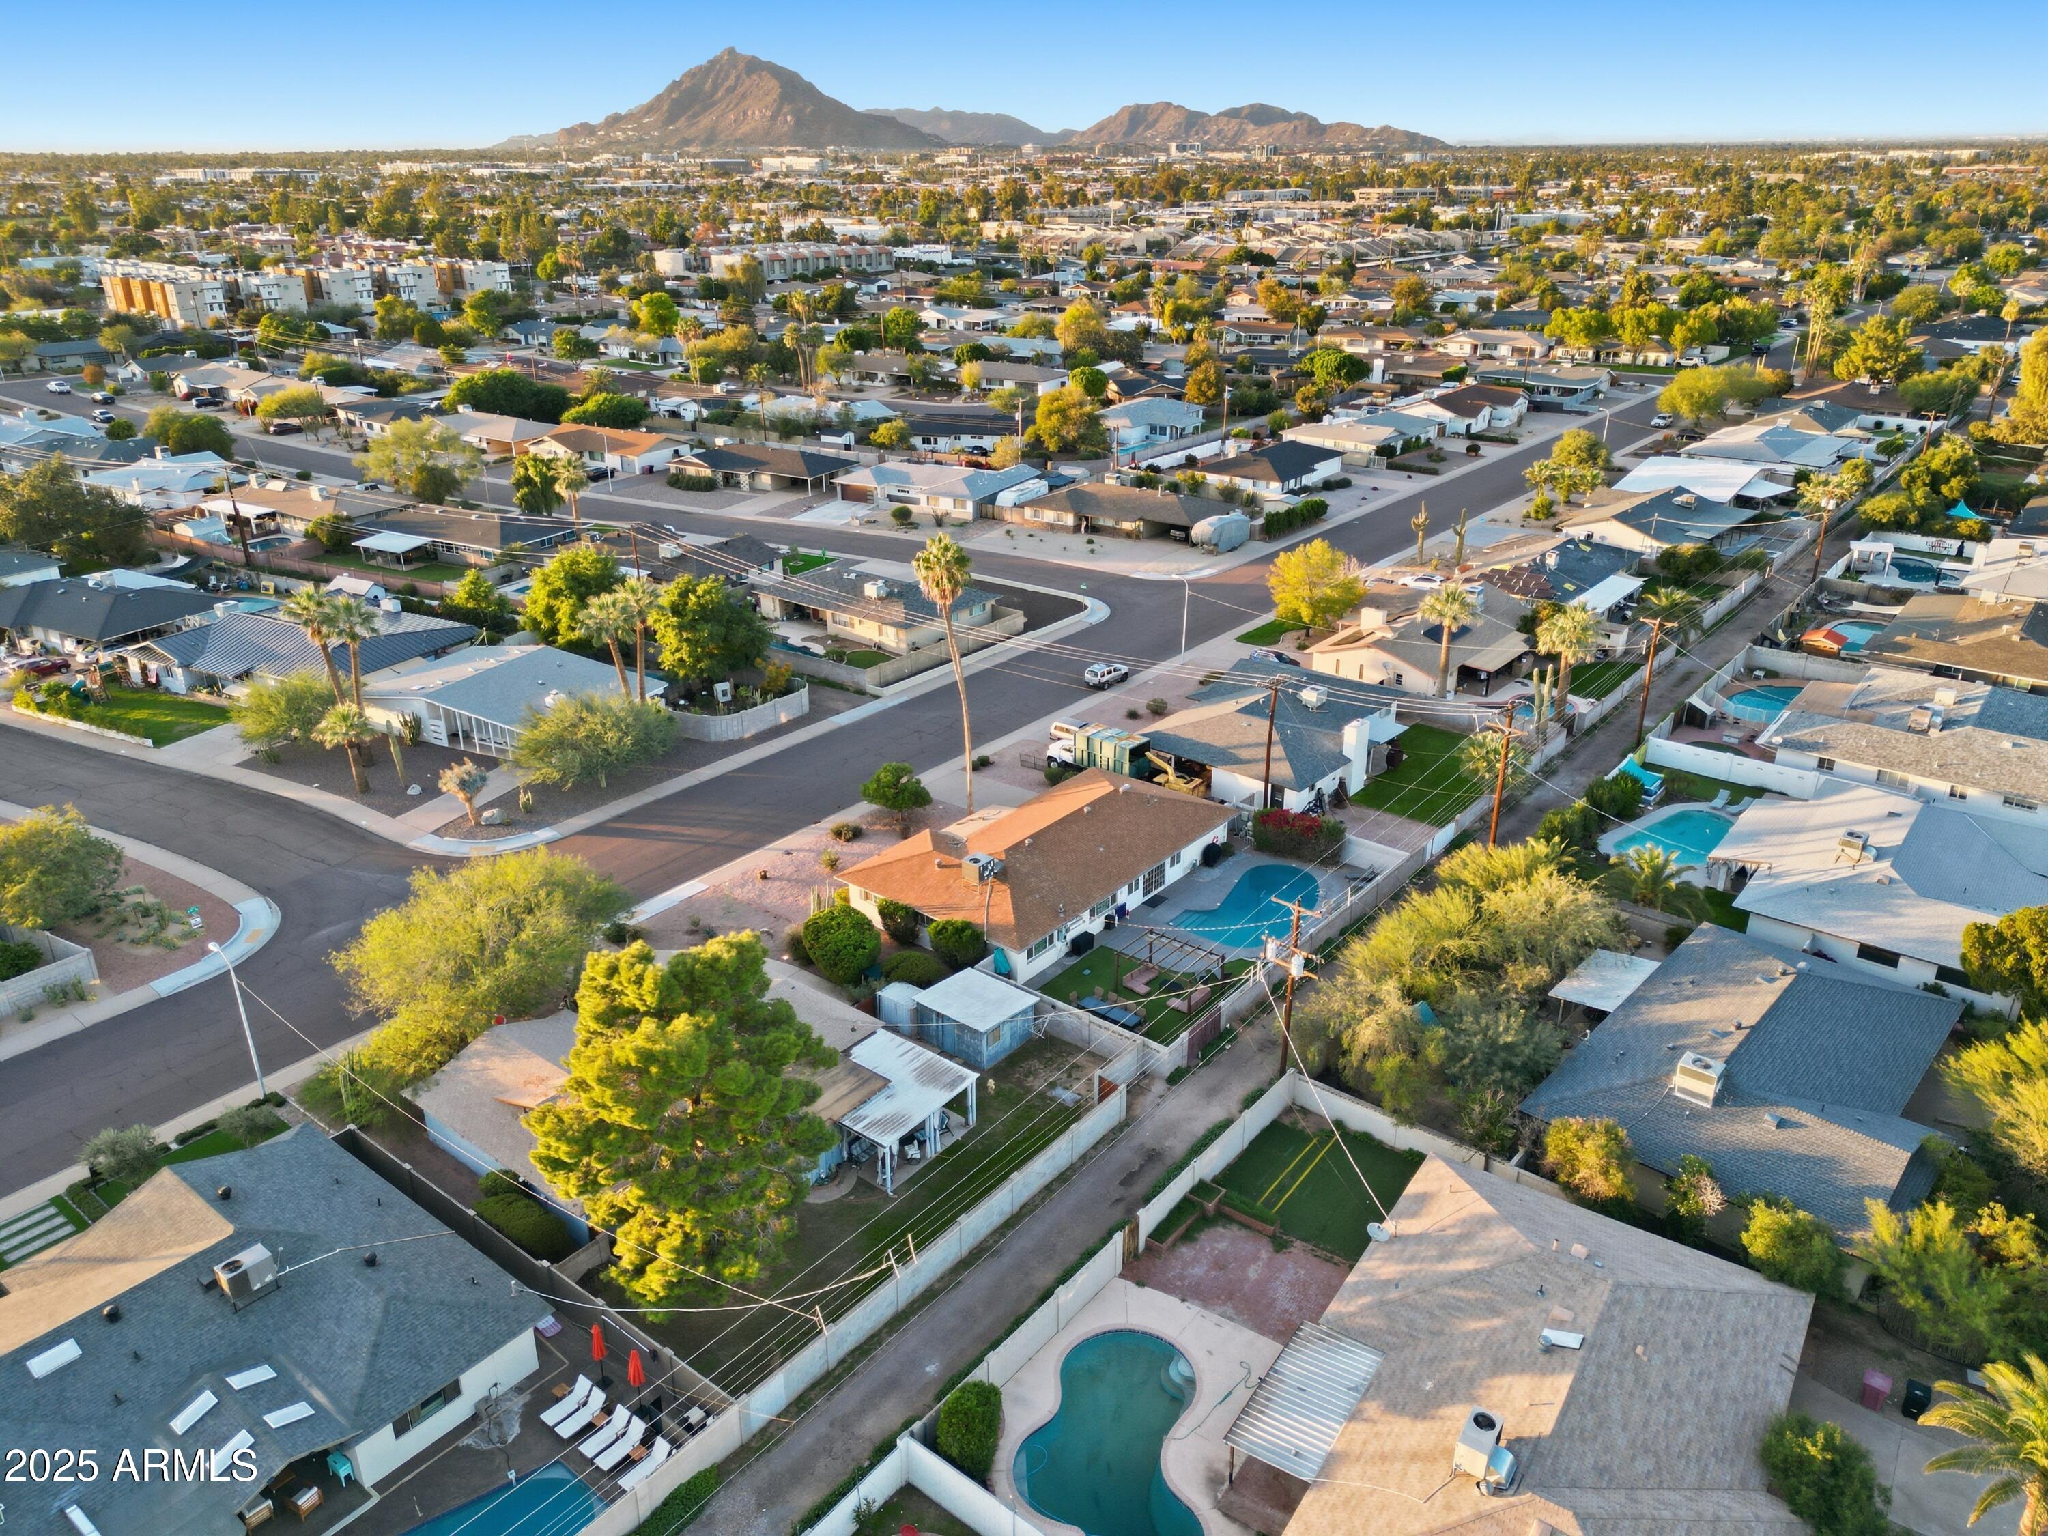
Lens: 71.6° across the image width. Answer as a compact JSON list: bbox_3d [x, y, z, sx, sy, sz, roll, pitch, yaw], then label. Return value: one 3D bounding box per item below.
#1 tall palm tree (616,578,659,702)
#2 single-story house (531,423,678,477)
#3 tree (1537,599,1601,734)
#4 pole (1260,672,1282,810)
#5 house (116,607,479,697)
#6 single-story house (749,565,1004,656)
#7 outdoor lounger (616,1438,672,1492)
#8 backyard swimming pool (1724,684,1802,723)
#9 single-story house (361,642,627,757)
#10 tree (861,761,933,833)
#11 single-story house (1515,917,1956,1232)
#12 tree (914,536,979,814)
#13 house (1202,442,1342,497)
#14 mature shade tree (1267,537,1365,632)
[{"bbox_3d":[-27.975,-8.029,105.561,3.797,12.334,3.797,-7,25,-15],"label":"tall palm tree"},{"bbox_3d":[-60.336,-46.084,203.482,21.732,4.400,13.237,13,27,28],"label":"single-story house"},{"bbox_3d":[40.661,-7.674,106.805,4.800,9.930,4.800,0,24,0],"label":"tree"},{"bbox_3d":[15.842,-1.112,91.828,0.400,10.160,2.300,18,30,36],"label":"pole"},{"bbox_3d":[-56.964,-9.364,112.388,21.000,4.500,16.700,13,27,27],"label":"house"},{"bbox_3d":[-13.567,-15.646,131.335,19.637,4.100,12.717,18,29,35],"label":"single-story house"},{"bbox_3d":[-12.496,23.158,46.957,0.660,0.930,1.750,18,30,35],"label":"outdoor lounger"},{"bbox_3d":[55.917,-4.487,107.298,4.700,1.500,10.000,18,30,36],"label":"backyard swimming pool"},{"bbox_3d":[-39.029,-5.221,107.902,19.954,4.100,12.568,11,26,23],"label":"single-story house"},{"bbox_3d":[-7.930,2.060,90.357,4.400,4.600,4.400,0,24,0],"label":"tree"},{"bbox_3d":[33.681,13.511,64.731,14.464,4.400,22.179,19,30,38],"label":"single-story house"},{"bbox_3d":[-4.720,-5.503,90.904,3.900,19.140,3.900,0,24,0],"label":"tree"},{"bbox_3d":[32.396,-39.104,184.319,12.517,4.000,20.624,16,28,32],"label":"house"},{"bbox_3d":[24.462,-14.965,119.371,8.100,8.400,8.100,0,24,0],"label":"mature shade tree"}]

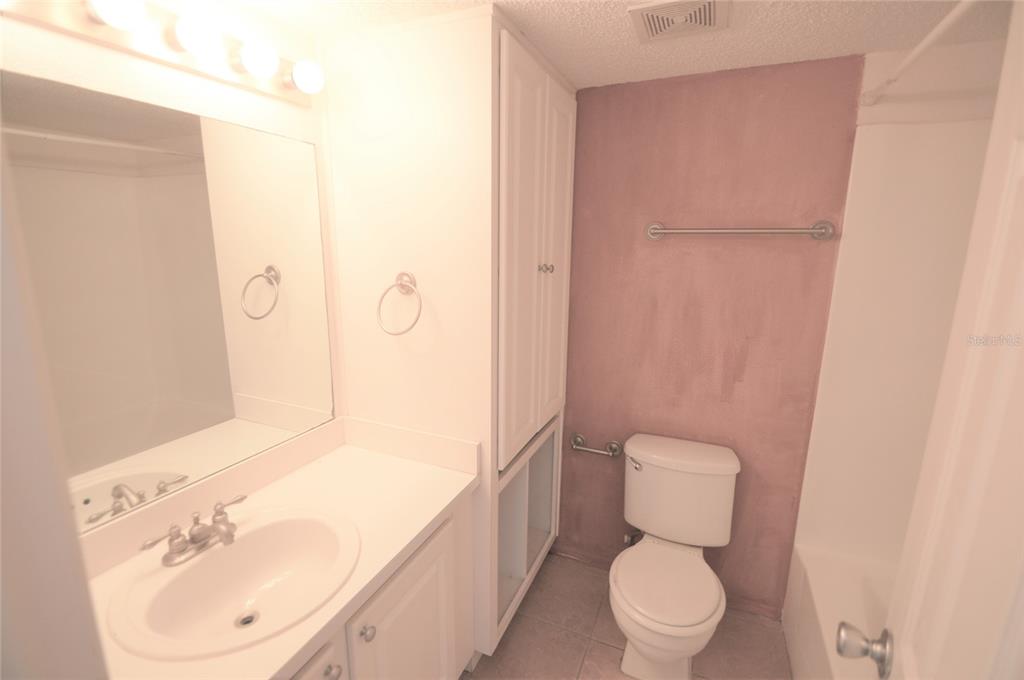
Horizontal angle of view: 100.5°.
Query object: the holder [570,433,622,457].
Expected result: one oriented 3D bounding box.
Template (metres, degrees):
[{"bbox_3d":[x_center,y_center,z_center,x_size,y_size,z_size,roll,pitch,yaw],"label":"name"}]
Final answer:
[{"bbox_3d":[0.382,0.502,1.982,0.236,0.067,0.070,6,12,23],"label":"holder"}]

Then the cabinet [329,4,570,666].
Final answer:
[{"bbox_3d":[-0.180,0.040,1.761,0.620,2.068,0.762,6,12,23],"label":"cabinet"}]

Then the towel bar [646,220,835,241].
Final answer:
[{"bbox_3d":[0.833,-0.410,1.600,0.628,0.066,0.070,6,12,23],"label":"towel bar"}]

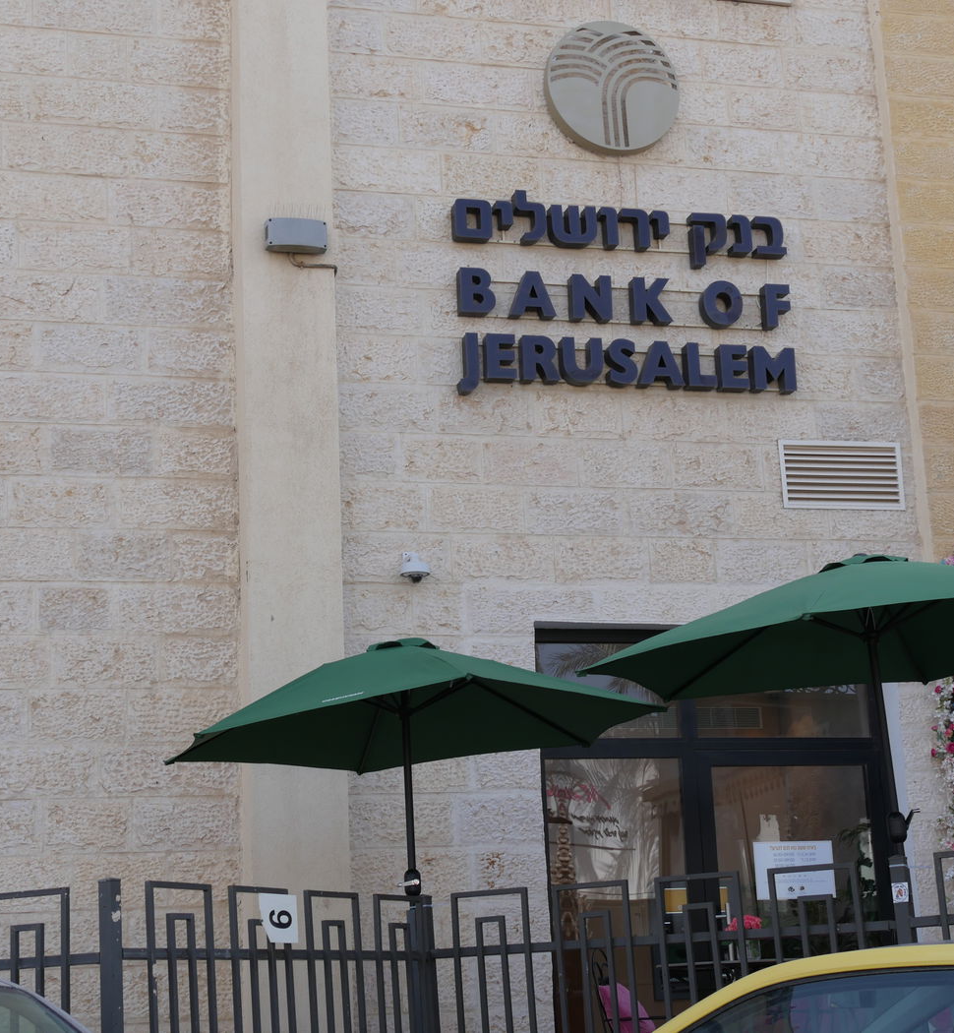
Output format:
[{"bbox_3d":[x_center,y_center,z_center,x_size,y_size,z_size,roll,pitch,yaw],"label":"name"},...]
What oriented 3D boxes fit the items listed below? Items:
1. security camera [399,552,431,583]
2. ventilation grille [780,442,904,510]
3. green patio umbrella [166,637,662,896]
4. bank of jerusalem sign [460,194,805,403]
[{"bbox_3d":[-0.369,0.300,12.325,0.188,0.211,0.210,1,-13,-16],"label":"security camera"},{"bbox_3d":[2.356,-0.261,13.352,0.855,0.445,0.060,1,-13,-16],"label":"ventilation grille"},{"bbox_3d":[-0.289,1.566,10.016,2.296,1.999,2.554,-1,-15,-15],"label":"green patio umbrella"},{"bbox_3d":[0.946,-1.371,13.142,2.236,1.334,0.140,1,-13,-16],"label":"bank of jerusalem sign"}]

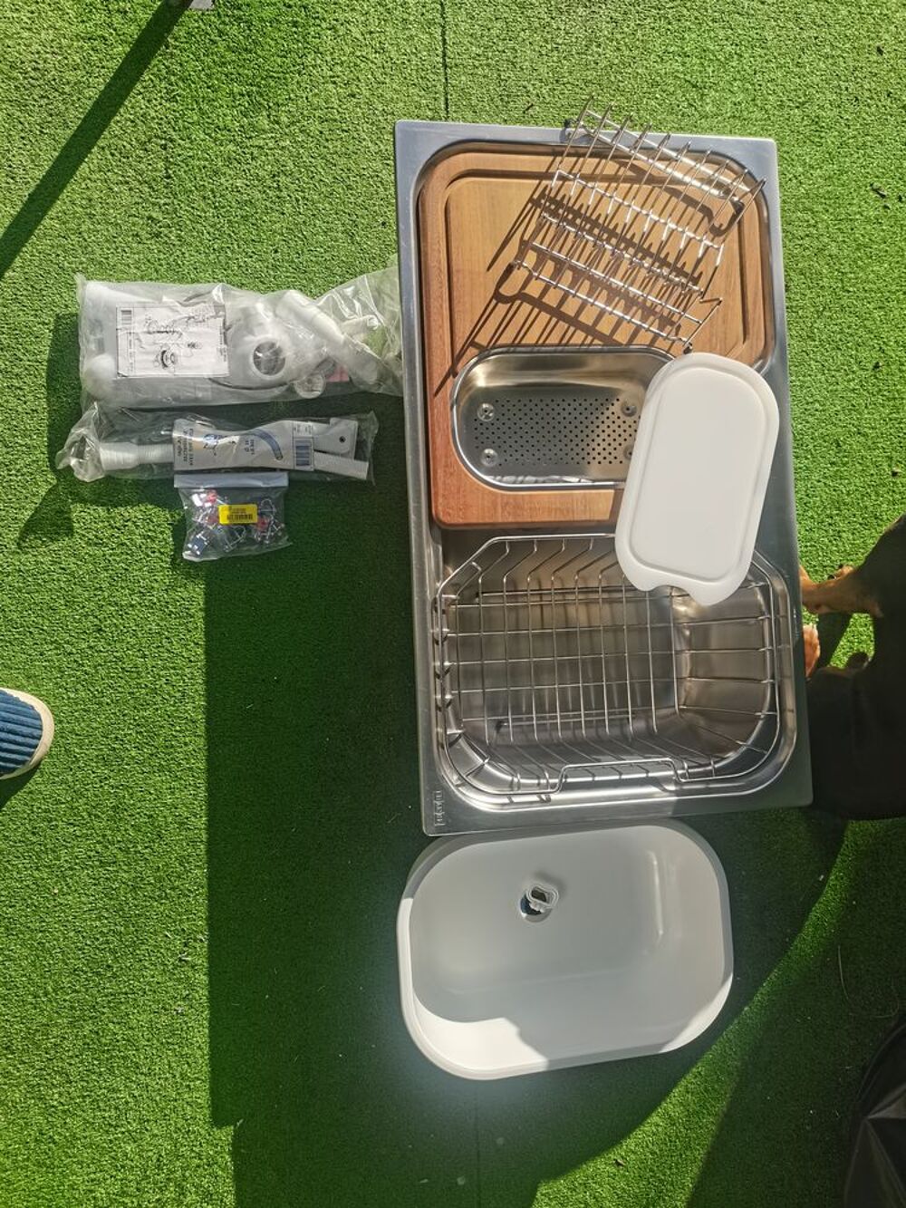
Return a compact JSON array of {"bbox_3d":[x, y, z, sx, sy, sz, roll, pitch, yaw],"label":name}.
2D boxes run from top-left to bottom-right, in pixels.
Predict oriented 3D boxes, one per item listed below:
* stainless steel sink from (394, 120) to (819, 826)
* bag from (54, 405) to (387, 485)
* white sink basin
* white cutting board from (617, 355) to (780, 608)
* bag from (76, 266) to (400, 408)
[{"bbox_3d":[0.179,-0.159,1.221,0.500,0.195,0.860,-2,88,-10],"label":"stainless steel sink"},{"bbox_3d":[-0.308,-0.213,1.210,0.417,0.055,0.109,0,88,-10],"label":"bag"},{"bbox_3d":[0.135,0.433,1.213,0.434,0.150,0.297,-4,88,-10],"label":"white sink basin"},{"bbox_3d":[0.306,-0.158,1.135,0.180,0.014,0.310,13,86,-9],"label":"white cutting board"},{"bbox_3d":[-0.280,-0.365,1.218,0.428,0.065,0.204,-1,88,-10],"label":"bag"}]

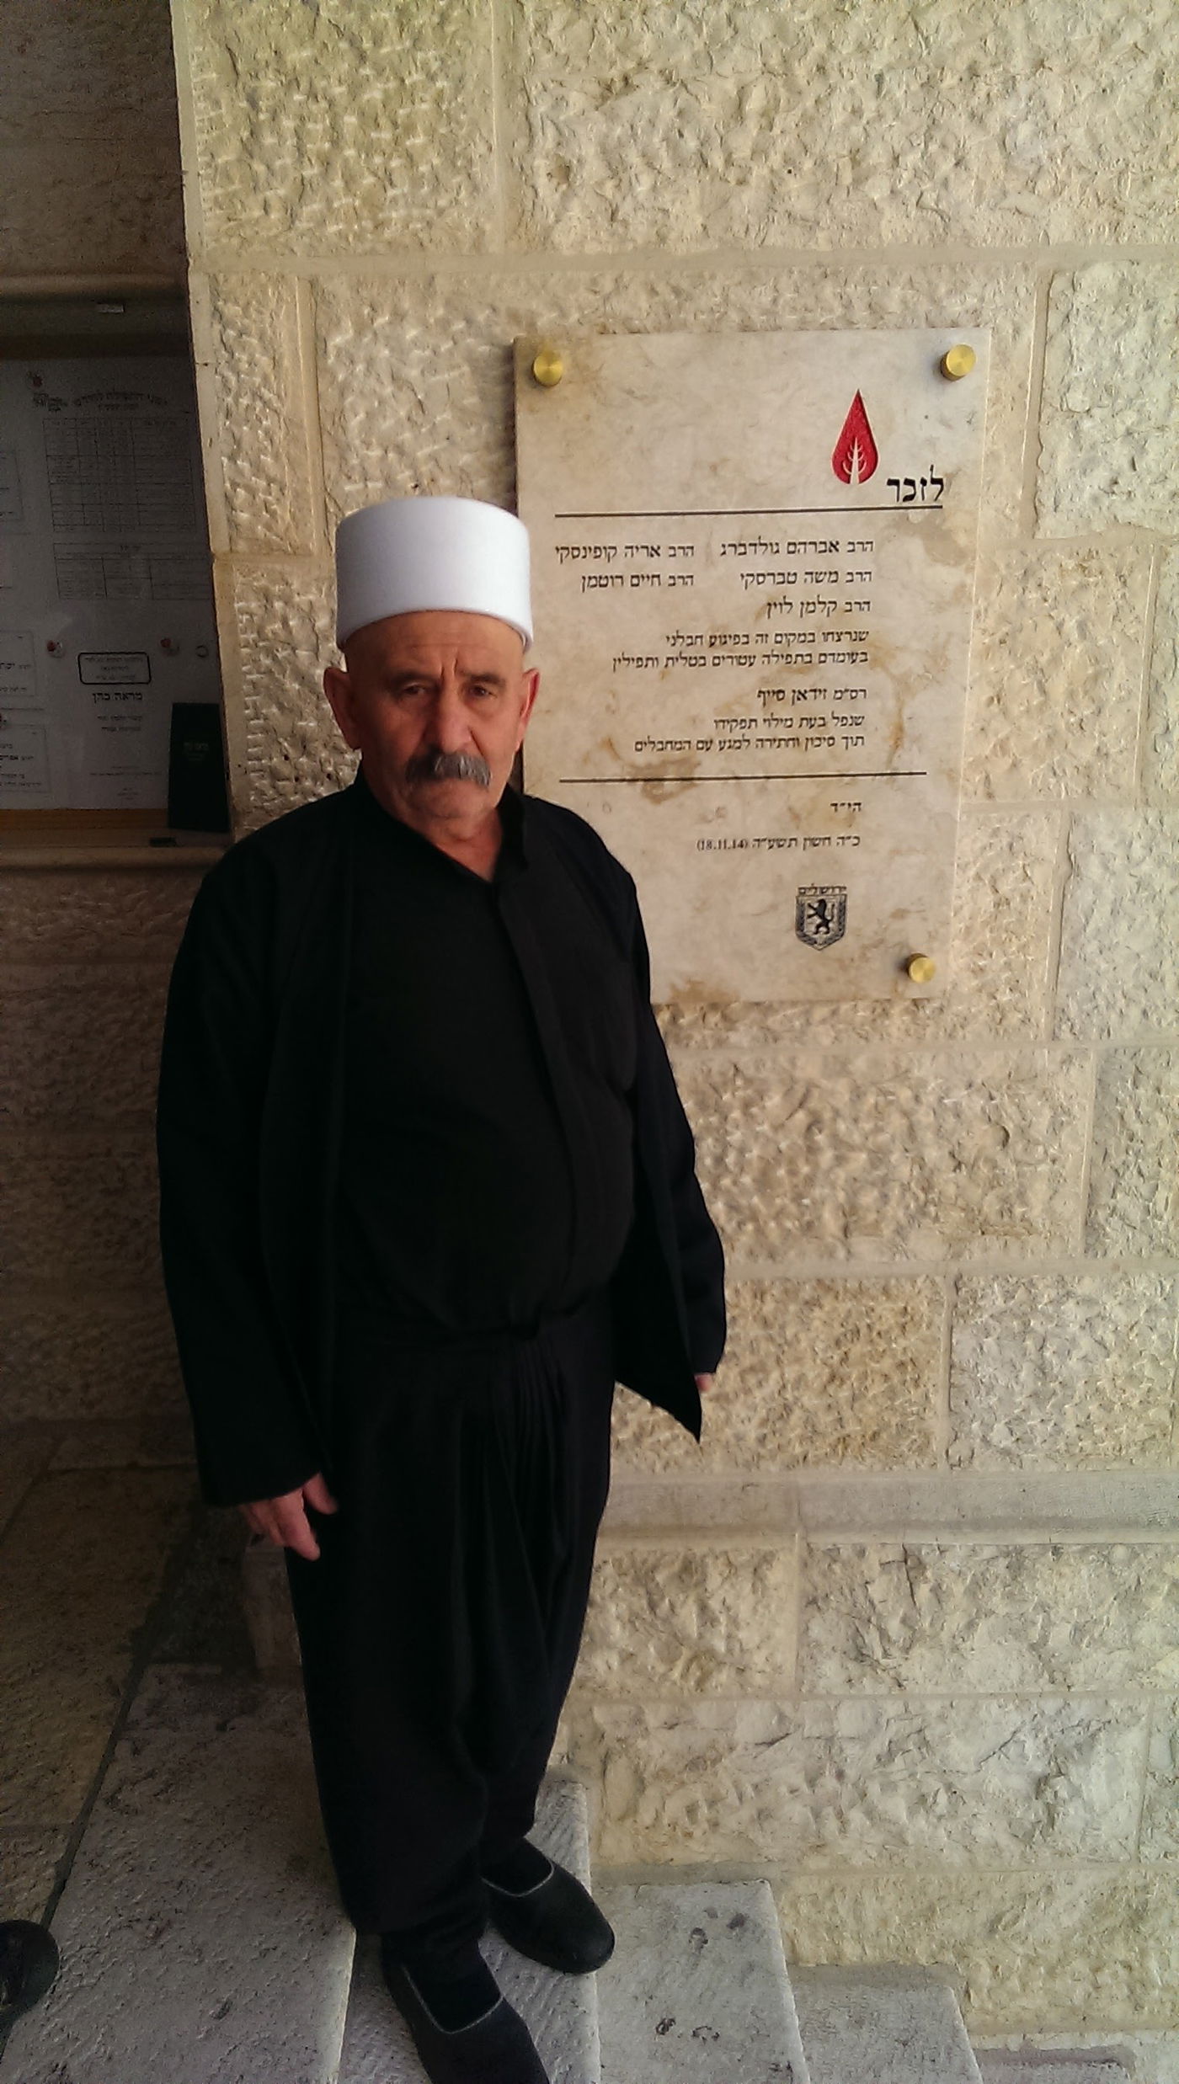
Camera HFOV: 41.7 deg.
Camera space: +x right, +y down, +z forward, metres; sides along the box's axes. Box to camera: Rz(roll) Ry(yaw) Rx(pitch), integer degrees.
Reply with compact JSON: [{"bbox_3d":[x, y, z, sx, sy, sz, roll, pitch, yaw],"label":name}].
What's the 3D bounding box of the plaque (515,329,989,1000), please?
[{"bbox_3d":[0.187,-0.428,1.865,0.533,0.778,0.035,-1,16,1],"label":"plaque"}]

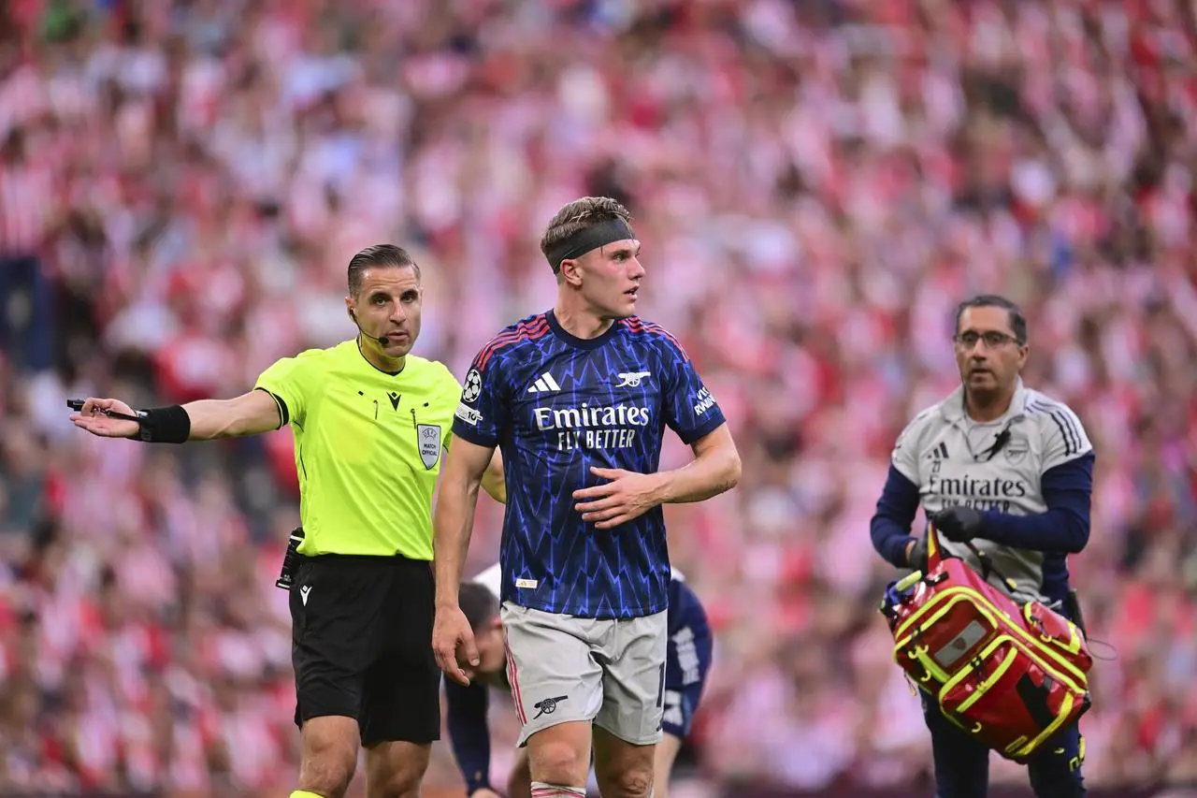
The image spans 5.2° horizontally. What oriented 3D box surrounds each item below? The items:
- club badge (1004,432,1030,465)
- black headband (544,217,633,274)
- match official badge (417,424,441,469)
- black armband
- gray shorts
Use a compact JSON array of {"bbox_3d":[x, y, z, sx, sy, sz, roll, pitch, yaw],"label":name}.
[{"bbox_3d":[1.095,0.132,34.800,0.064,0.080,0.010,0,-10,2],"label":"club badge"},{"bbox_3d":[-0.018,-0.356,30.900,0.205,0.075,0.170,-24,-12,28],"label":"black headband"},{"bbox_3d":[-0.397,0.110,31.250,0.063,0.105,0.010,2,-6,-22],"label":"match official badge"},{"bbox_3d":[-1.013,0.059,31.000,0.100,0.085,0.080,0,0,-29],"label":"black armband"},{"bbox_3d":[-0.034,0.603,30.950,0.400,0.420,0.300,0,0,-16],"label":"gray shorts"}]

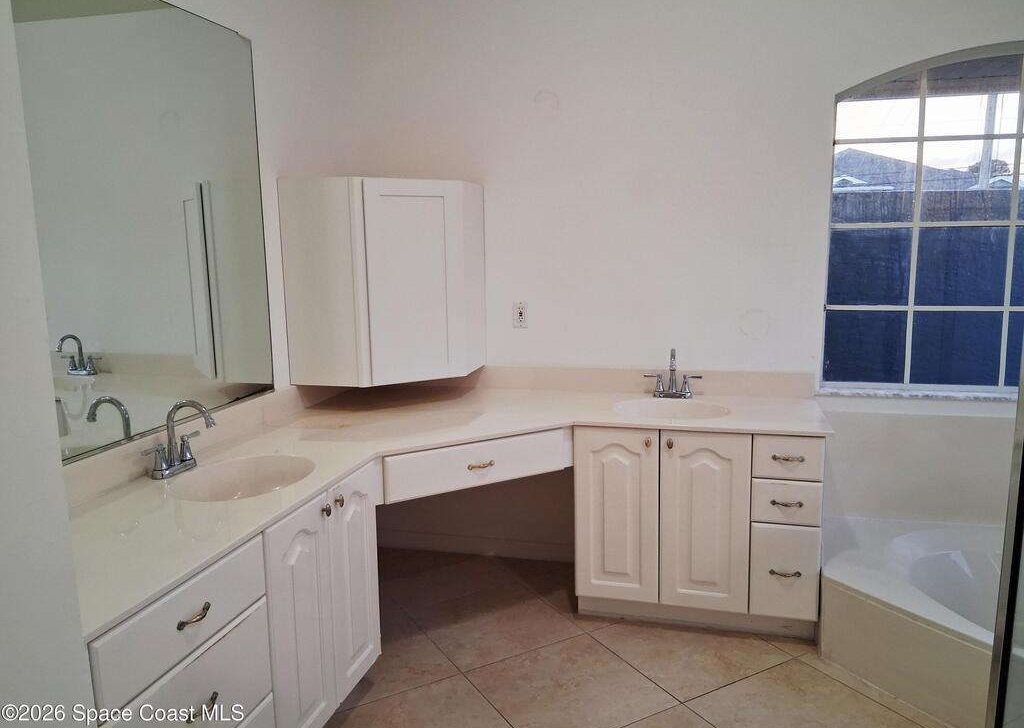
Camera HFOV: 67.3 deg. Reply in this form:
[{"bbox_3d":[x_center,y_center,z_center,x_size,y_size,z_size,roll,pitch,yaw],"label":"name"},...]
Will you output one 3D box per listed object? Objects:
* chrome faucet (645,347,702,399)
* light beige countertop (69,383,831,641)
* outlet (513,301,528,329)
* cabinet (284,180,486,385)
[{"bbox_3d":[0.631,0.042,3.017,0.224,0.201,0.167,1,9,15],"label":"chrome faucet"},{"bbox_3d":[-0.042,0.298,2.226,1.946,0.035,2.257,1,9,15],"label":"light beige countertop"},{"bbox_3d":[0.035,-0.212,3.303,0.071,0.118,0.010,1,9,15],"label":"outlet"},{"bbox_3d":[-0.544,-0.349,3.201,0.862,0.770,0.638,-6,10,-29],"label":"cabinet"}]

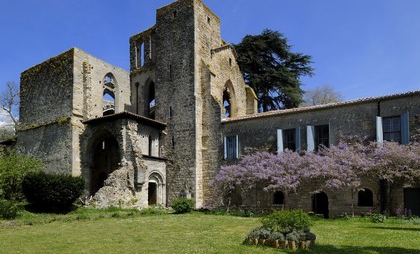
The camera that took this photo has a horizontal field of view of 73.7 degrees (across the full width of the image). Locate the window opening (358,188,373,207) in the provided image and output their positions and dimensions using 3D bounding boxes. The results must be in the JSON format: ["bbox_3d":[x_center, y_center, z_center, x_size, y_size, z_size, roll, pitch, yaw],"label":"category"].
[{"bbox_3d":[10.307,4.677,18.511,0.836,1.215,0.400,-5,-8,34],"label":"window opening"}]

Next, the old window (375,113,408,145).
[{"bbox_3d":[11.412,0.156,17.505,1.629,2.211,0.300,-5,-8,34],"label":"old window"}]

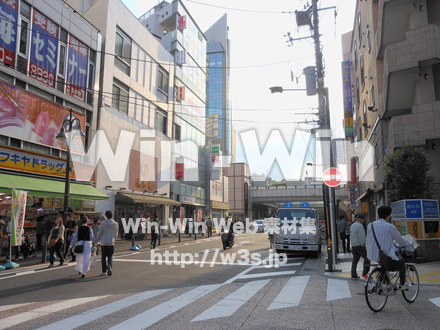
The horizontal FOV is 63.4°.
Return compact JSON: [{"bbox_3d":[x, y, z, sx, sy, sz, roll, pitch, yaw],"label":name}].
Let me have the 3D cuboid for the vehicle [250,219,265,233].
[{"bbox_3d":[5.091,7.103,41.399,1.650,1.450,4.100,-2,-9,16],"label":"vehicle"}]

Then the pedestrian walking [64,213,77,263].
[{"bbox_3d":[-5.475,2.680,13.118,0.470,1.717,0.450,-5,-10,28],"label":"pedestrian walking"}]

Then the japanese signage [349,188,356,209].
[{"bbox_3d":[11.505,2.909,30.903,0.620,1.750,0.150,-2,-9,16],"label":"japanese signage"}]

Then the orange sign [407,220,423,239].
[{"bbox_3d":[6.554,2.185,11.944,0.490,0.610,0.060,-6,-10,32],"label":"orange sign"}]

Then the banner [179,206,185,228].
[{"bbox_3d":[-3.161,4.400,30.000,0.540,1.750,0.060,-2,-9,16],"label":"banner"}]

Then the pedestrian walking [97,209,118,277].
[{"bbox_3d":[-3.066,2.146,9.785,0.550,1.749,0.420,1,-9,-6],"label":"pedestrian walking"}]

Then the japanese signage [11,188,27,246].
[{"bbox_3d":[-6.673,1.754,11.821,0.120,1.820,0.580,-2,-9,16],"label":"japanese signage"}]

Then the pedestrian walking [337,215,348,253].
[{"bbox_3d":[5.602,3.180,16.329,0.480,1.663,0.400,-3,-9,16],"label":"pedestrian walking"}]

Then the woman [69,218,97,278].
[{"bbox_3d":[-3.674,2.180,9.566,0.620,1.600,0.420,1,-8,-8],"label":"woman"}]

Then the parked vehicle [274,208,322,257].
[{"bbox_3d":[3.664,2.973,16.136,1.720,2.020,4.700,-2,-9,16],"label":"parked vehicle"}]

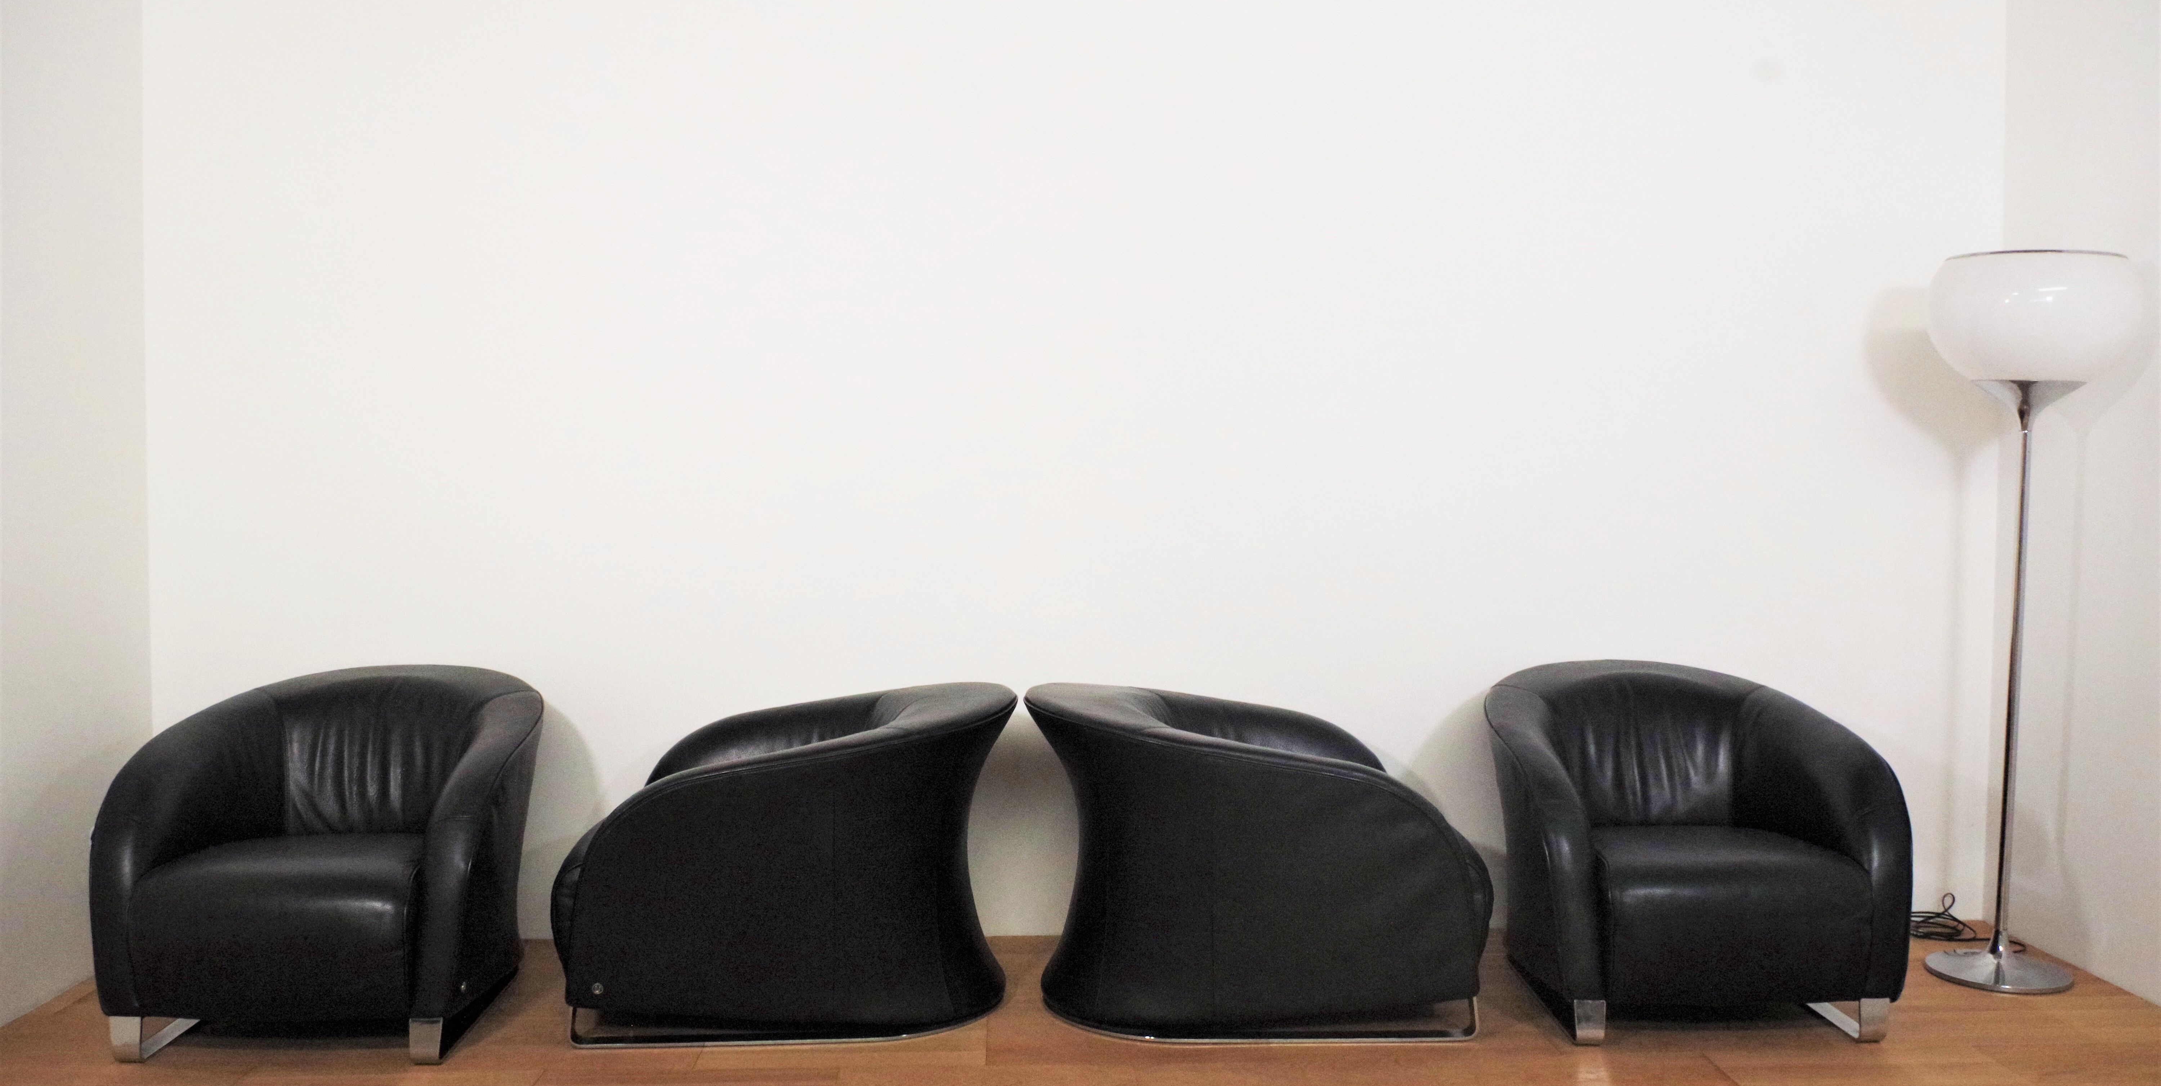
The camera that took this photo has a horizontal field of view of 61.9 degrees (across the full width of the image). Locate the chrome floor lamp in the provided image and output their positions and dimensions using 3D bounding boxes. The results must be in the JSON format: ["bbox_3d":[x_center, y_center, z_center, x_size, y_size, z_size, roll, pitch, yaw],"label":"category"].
[{"bbox_3d":[2.193,0.181,4.194,0.499,1.680,0.499,1,3,0],"label":"chrome floor lamp"}]

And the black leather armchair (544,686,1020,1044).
[{"bbox_3d":[-0.634,0.679,4.071,0.985,0.695,0.790,0,3,-4],"label":"black leather armchair"}]

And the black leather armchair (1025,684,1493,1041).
[{"bbox_3d":[0.371,0.680,4.064,0.985,0.695,0.790,0,3,-3],"label":"black leather armchair"}]

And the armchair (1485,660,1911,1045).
[{"bbox_3d":[1.367,0.674,4.165,0.790,0.695,0.985,0,3,1],"label":"armchair"}]

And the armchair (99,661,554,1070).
[{"bbox_3d":[-1.647,0.681,4.042,0.790,0.695,0.985,0,3,-3],"label":"armchair"}]

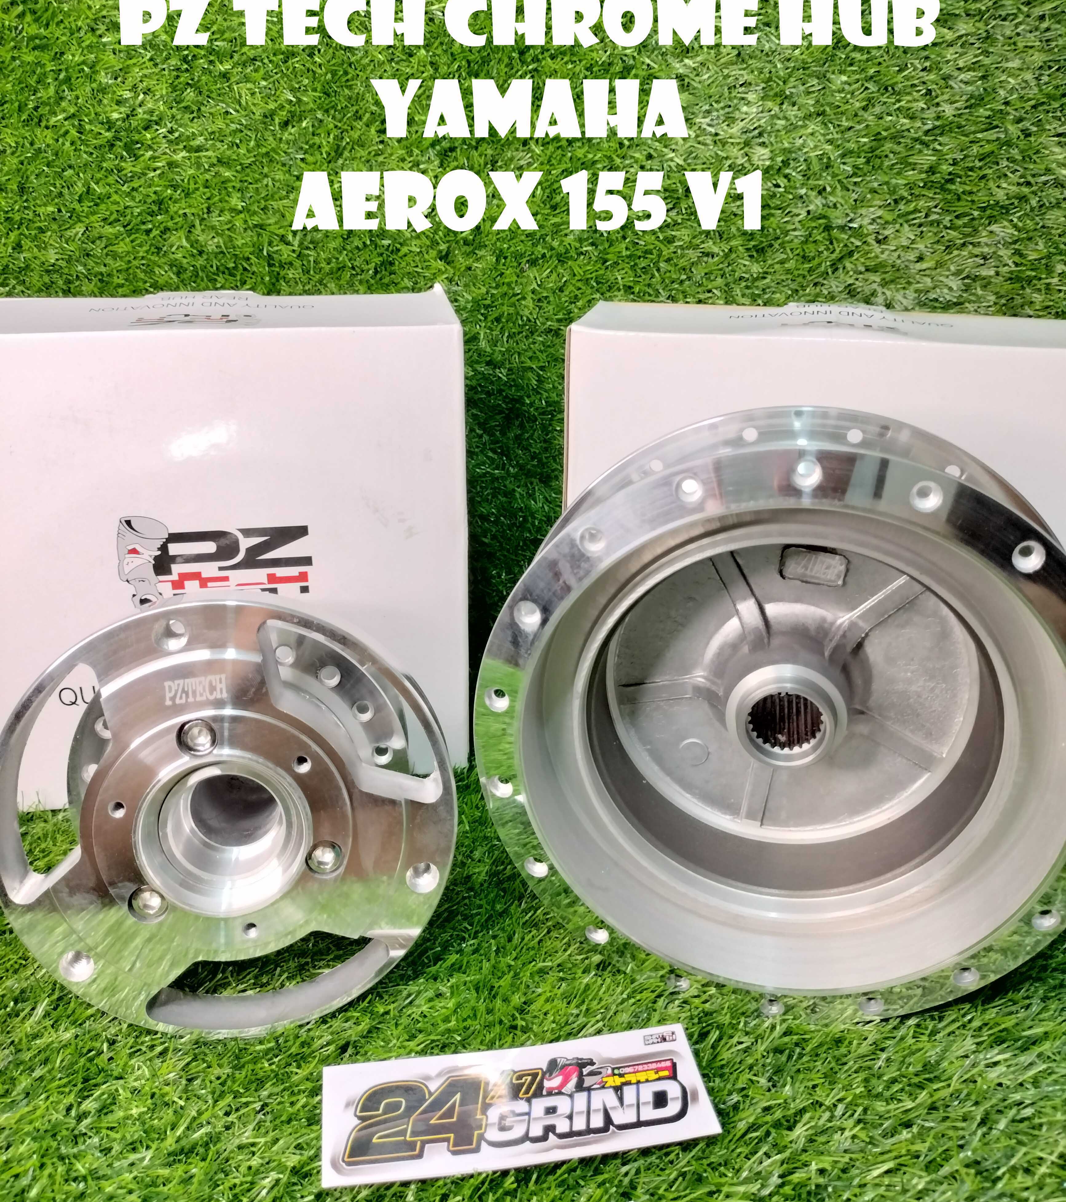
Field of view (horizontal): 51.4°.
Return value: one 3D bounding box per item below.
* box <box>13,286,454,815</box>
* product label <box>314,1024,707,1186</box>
[{"bbox_3d":[-0.141,-0.026,0.514,0.210,0.212,0.098,-4,23,-10],"label":"box"},{"bbox_3d":[-0.005,0.158,0.351,0.121,0.003,0.044,-3,25,-9],"label":"product label"}]

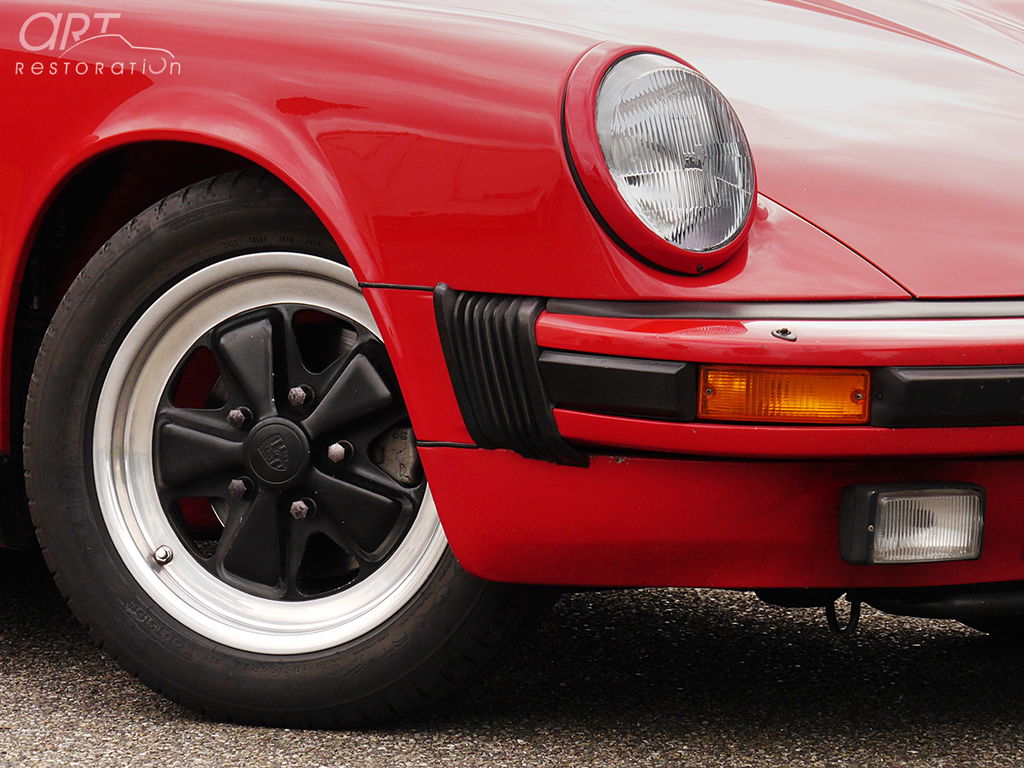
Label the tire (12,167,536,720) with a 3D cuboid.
[{"bbox_3d":[-0.226,0.068,6.224,0.632,0.622,0.210,1,1,20],"label":"tire"}]

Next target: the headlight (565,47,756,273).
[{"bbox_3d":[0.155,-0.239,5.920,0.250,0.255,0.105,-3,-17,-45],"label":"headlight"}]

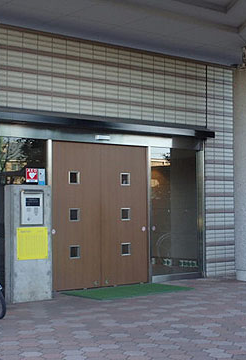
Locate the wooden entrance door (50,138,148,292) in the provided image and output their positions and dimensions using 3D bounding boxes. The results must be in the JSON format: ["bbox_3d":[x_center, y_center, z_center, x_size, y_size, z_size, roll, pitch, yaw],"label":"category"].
[{"bbox_3d":[-0.300,0.519,10.567,1.775,2.087,0.050,2,-3,-40],"label":"wooden entrance door"}]

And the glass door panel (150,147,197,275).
[{"bbox_3d":[0.807,0.509,11.476,1.022,1.997,0.040,2,-3,-40],"label":"glass door panel"}]

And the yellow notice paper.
[{"bbox_3d":[-1.125,0.796,8.997,0.450,0.397,0.005,2,-3,-40],"label":"yellow notice paper"}]

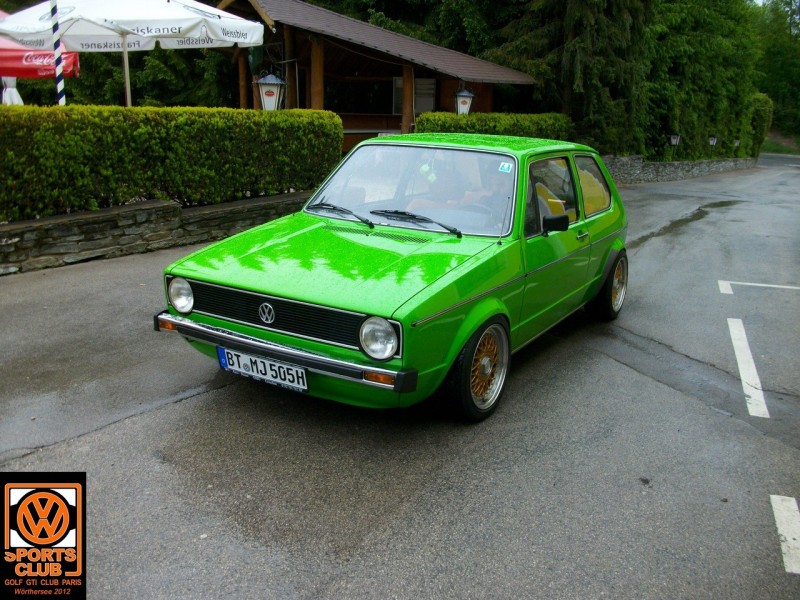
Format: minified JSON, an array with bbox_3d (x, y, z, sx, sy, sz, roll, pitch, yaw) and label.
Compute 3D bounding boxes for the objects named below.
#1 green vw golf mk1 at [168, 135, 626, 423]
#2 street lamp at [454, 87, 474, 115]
[{"bbox_3d":[0.298,-0.386,5.029,1.650,1.340,3.700,10,16,29],"label":"green vw golf mk1"},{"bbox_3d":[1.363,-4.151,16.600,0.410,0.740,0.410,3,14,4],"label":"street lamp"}]

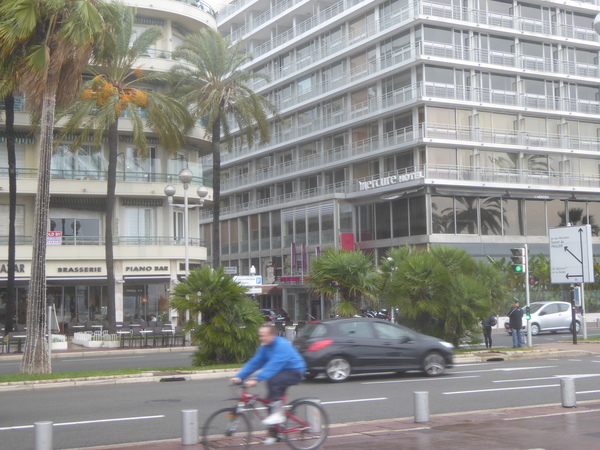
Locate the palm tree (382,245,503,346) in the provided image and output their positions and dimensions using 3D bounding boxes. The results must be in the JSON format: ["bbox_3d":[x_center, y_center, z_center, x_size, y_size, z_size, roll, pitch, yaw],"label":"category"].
[{"bbox_3d":[4.938,2.546,32.241,4.150,3.659,3.800,-2,-4,9],"label":"palm tree"}]

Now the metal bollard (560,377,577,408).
[{"bbox_3d":[4.717,2.954,16.112,0.235,0.485,0.235,1,-5,-26],"label":"metal bollard"}]

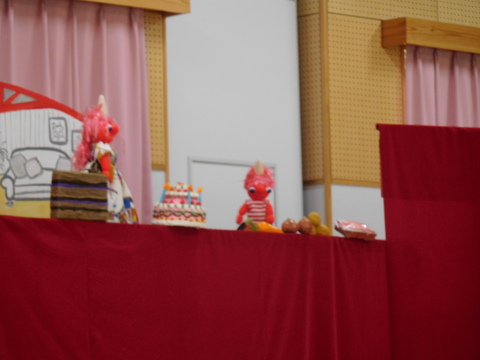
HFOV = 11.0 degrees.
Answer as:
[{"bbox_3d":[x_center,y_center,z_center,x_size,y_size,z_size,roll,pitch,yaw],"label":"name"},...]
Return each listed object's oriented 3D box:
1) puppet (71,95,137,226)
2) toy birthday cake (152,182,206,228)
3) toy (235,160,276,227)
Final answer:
[{"bbox_3d":[-0.485,-0.072,9.000,0.235,0.480,0.200,-2,-6,11],"label":"puppet"},{"bbox_3d":[-0.221,0.093,9.100,0.195,0.163,0.195,-1,-6,0],"label":"toy birthday cake"},{"bbox_3d":[0.058,0.057,9.400,0.145,0.260,0.115,0,-6,-14],"label":"toy"}]

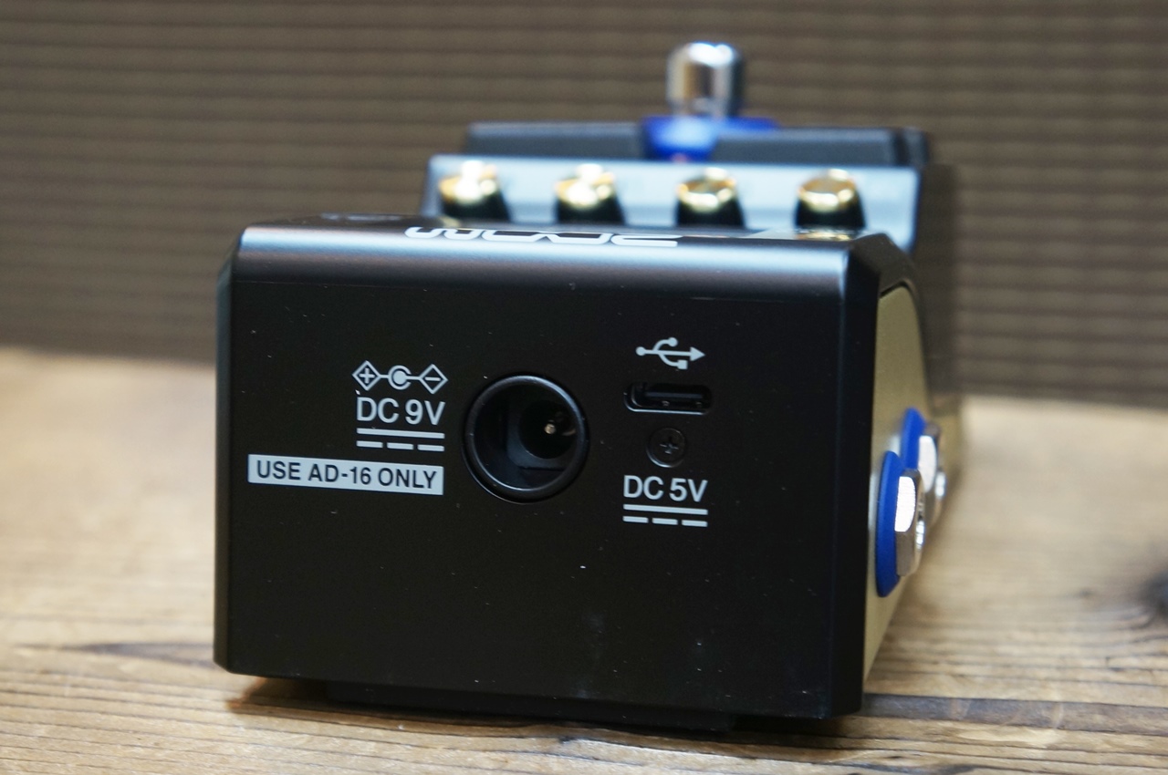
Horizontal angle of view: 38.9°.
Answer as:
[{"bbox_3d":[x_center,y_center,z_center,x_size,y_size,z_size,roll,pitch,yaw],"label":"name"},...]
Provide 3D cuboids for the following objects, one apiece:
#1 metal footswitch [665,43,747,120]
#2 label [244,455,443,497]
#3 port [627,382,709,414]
[{"bbox_3d":[0.020,-0.050,0.268,0.012,0.012,0.012,3,12,12],"label":"metal footswitch"},{"bbox_3d":[-0.027,0.010,0.184,0.023,0.003,0.001,3,5,11],"label":"label"},{"bbox_3d":[0.009,0.001,0.179,0.009,0.003,0.005,3,5,11],"label":"port"}]

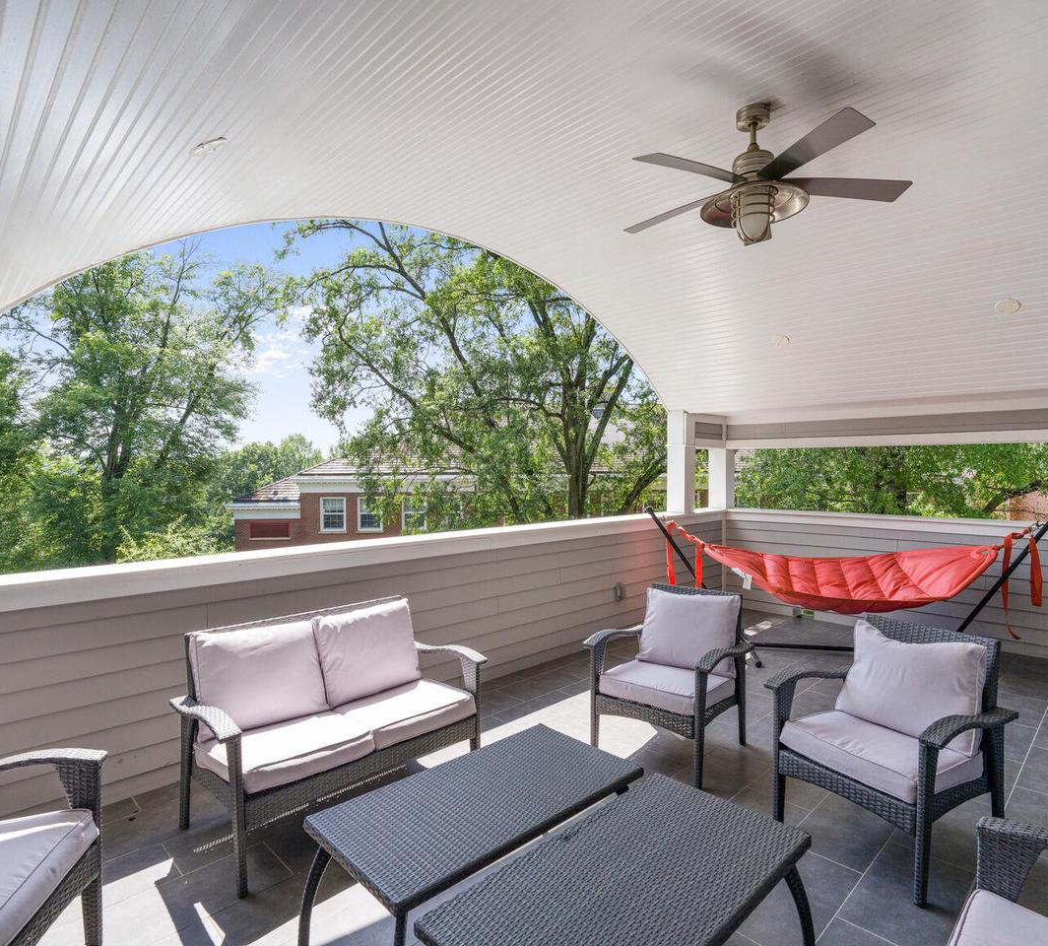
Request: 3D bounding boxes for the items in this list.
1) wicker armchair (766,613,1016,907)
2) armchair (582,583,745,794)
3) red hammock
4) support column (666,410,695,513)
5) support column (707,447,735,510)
[{"bbox_3d":[1.534,1.108,2.654,0.670,0.845,0.735,0,0,-29],"label":"wicker armchair"},{"bbox_3d":[0.816,1.104,3.488,0.735,0.845,0.670,0,0,41],"label":"armchair"},{"bbox_3d":[2.603,0.843,5.157,2.870,0.880,0.850,0,0,12],"label":"red hammock"},{"bbox_3d":[1.647,-0.102,6.594,0.204,1.055,0.204,0,1,45],"label":"support column"},{"bbox_3d":[2.264,0.073,7.209,0.204,0.696,0.204,0,1,45],"label":"support column"}]

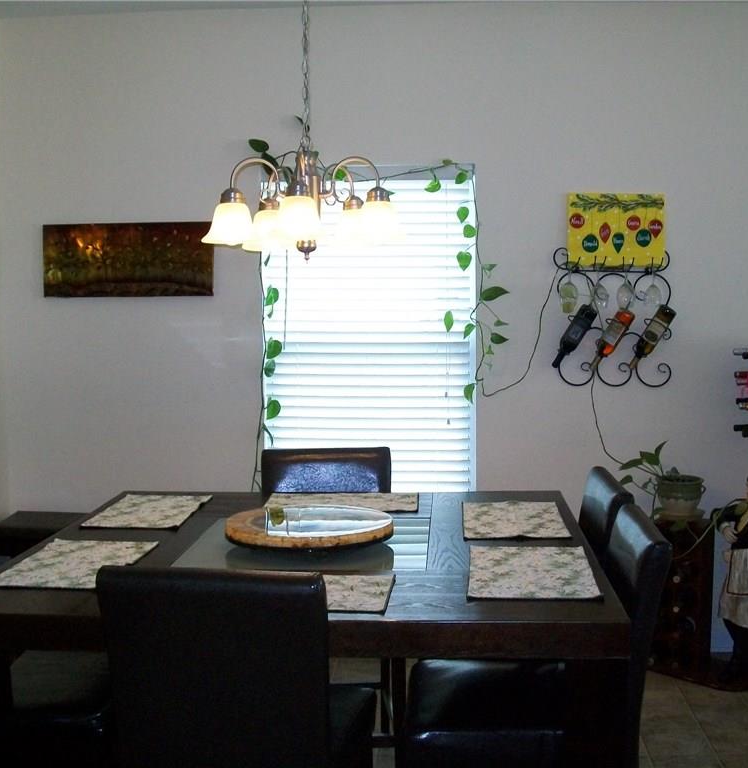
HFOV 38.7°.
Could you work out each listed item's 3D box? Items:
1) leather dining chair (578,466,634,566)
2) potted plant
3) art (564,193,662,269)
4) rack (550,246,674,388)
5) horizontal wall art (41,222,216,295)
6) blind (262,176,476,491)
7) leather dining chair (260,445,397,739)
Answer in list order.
[{"bbox_3d":[0.416,0.781,3.081,0.570,1.015,0.460,0,5,4],"label":"leather dining chair"},{"bbox_3d":[1.173,0.394,4.322,0.353,0.321,0.270,0,5,4],"label":"potted plant"},{"bbox_3d":[0.998,-0.633,4.398,0.396,0.305,0.030,0,5,4],"label":"art"},{"bbox_3d":[0.976,-0.275,4.398,0.498,0.572,0.130,0,5,4],"label":"rack"},{"bbox_3d":[-1.052,-0.533,4.575,0.737,0.319,0.030,0,5,4],"label":"horizontal wall art"},{"bbox_3d":[-0.017,-0.174,4.554,0.908,1.450,0.060,0,5,4],"label":"blind"},{"bbox_3d":[-0.175,0.750,3.493,0.455,1.015,0.570,0,5,-3],"label":"leather dining chair"}]

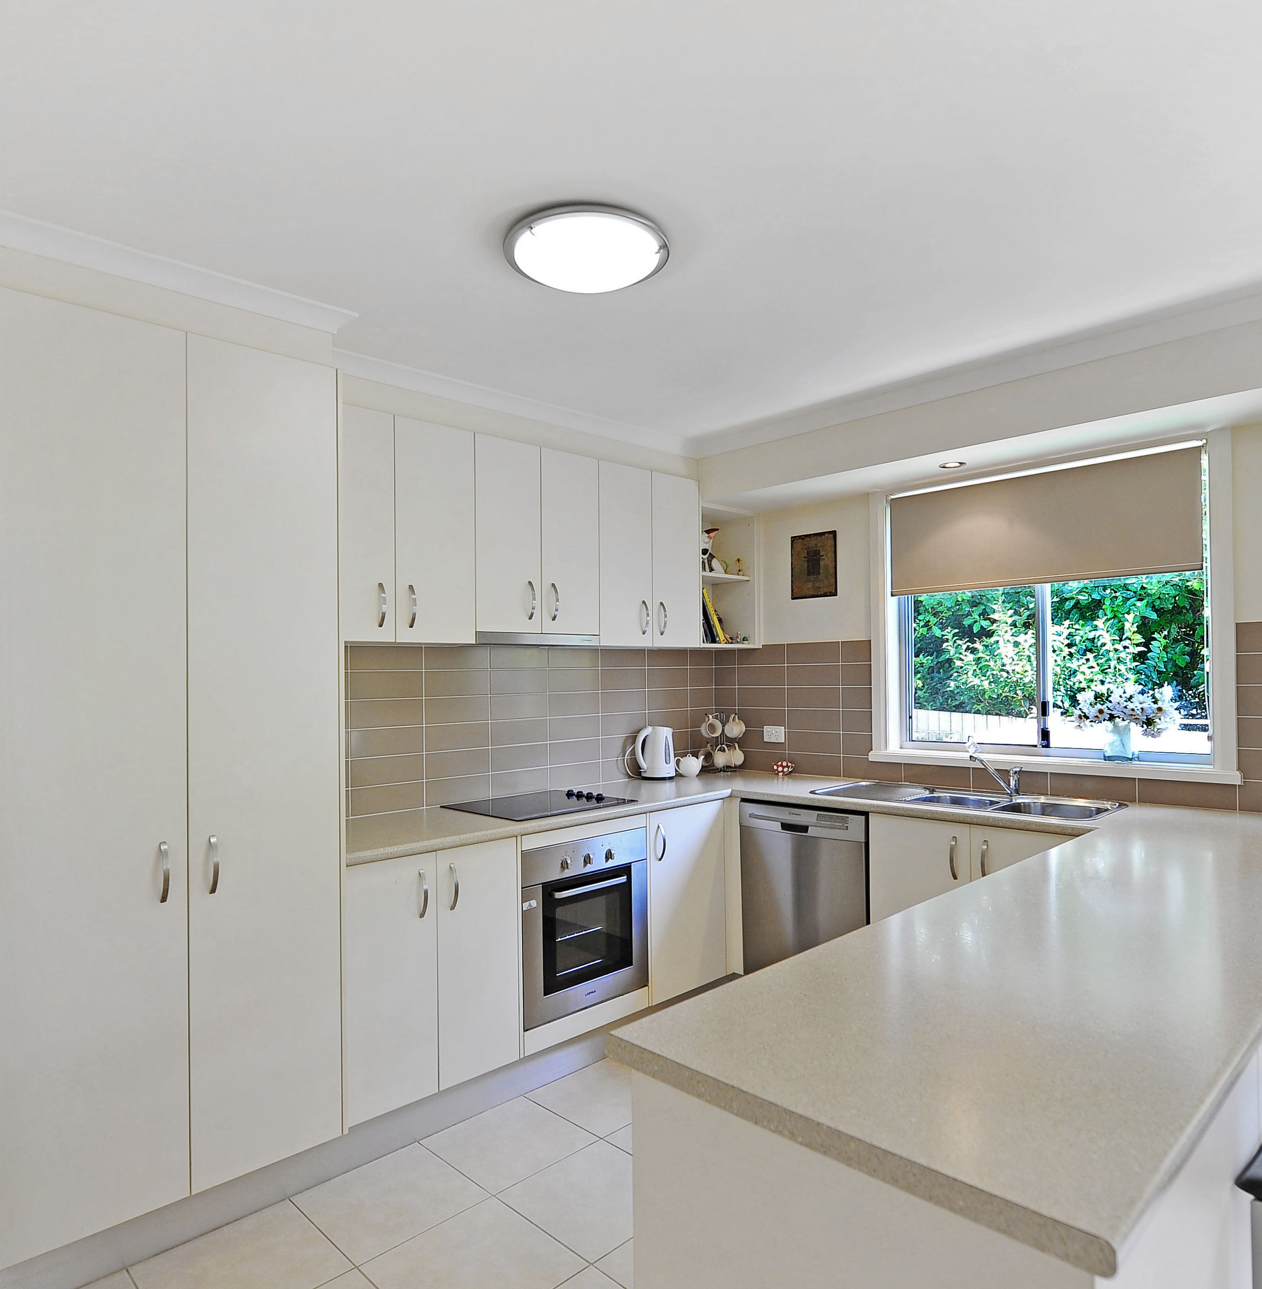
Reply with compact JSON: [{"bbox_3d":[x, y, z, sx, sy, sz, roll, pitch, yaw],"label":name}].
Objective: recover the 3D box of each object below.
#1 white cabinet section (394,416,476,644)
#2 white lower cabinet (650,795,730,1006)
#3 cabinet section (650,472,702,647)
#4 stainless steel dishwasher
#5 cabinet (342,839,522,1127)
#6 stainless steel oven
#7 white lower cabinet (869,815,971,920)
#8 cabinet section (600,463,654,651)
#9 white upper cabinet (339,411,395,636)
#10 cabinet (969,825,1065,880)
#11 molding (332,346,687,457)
[{"bbox_3d":[-0.789,-0.381,3.113,0.318,0.766,0.325,1,-2,-44],"label":"white cabinet section"},{"bbox_3d":[0.039,1.032,3.685,0.457,0.733,0.580,1,-2,-44],"label":"white lower cabinet"},{"bbox_3d":[0.094,-0.368,3.979,0.317,0.768,0.325,1,-2,-44],"label":"cabinet section"},{"bbox_3d":[0.886,1.039,3.607,0.580,0.783,0.600,1,-2,-44],"label":"stainless steel dishwasher"},{"bbox_3d":[-0.793,1.024,2.873,0.620,0.733,0.585,1,-2,-44],"label":"cabinet"},{"bbox_3d":[-0.332,1.013,3.291,0.591,0.601,0.570,1,-2,-44],"label":"stainless steel oven"},{"bbox_3d":[1.222,0.995,3.269,0.510,0.730,0.385,1,-2,-45],"label":"white lower cabinet"},{"bbox_3d":[-0.131,-0.372,3.759,0.312,0.768,0.325,1,-2,-44],"label":"cabinet section"},{"bbox_3d":[-0.990,-0.377,2.845,0.296,0.750,0.310,1,-2,-45],"label":"white upper cabinet"},{"bbox_3d":[1.492,0.982,2.996,0.510,0.730,0.385,1,-2,-45],"label":"cabinet"},{"bbox_3d":[-0.331,-0.887,3.282,1.830,0.067,0.070,1,-2,-45],"label":"molding"}]

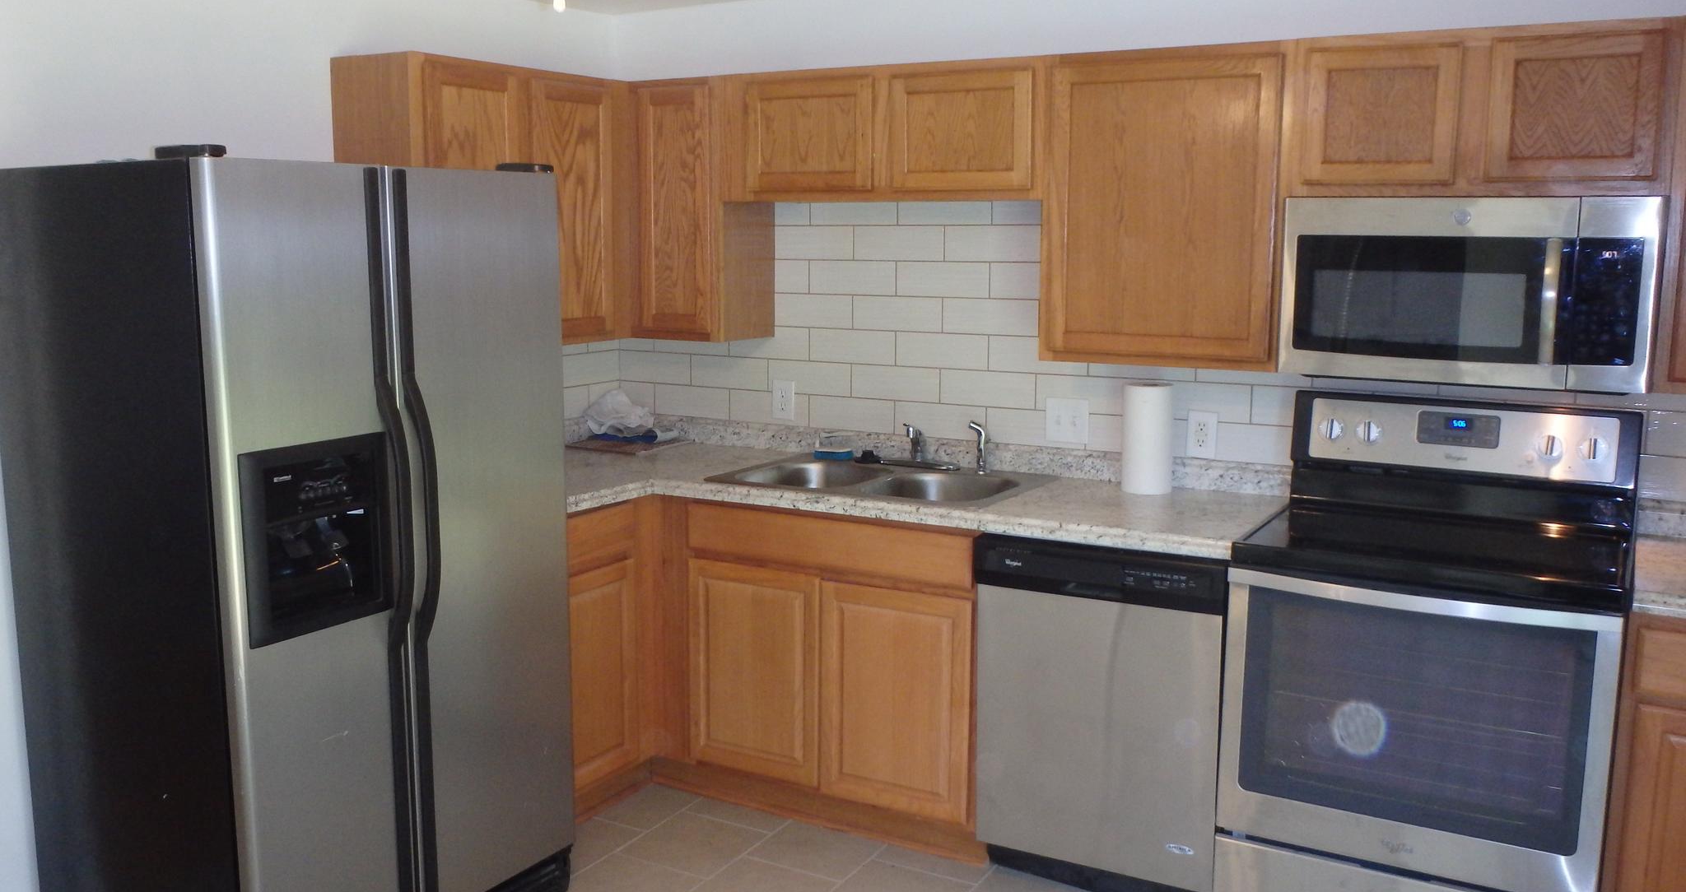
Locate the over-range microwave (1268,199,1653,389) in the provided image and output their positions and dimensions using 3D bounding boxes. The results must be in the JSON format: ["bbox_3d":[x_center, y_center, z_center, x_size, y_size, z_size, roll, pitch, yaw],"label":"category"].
[{"bbox_3d":[1.424,-0.361,3.110,0.747,0.399,0.390,5,11,30],"label":"over-range microwave"}]

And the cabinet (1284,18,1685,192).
[{"bbox_3d":[1.437,-0.746,3.100,0.760,0.355,0.305,5,10,29],"label":"cabinet"}]

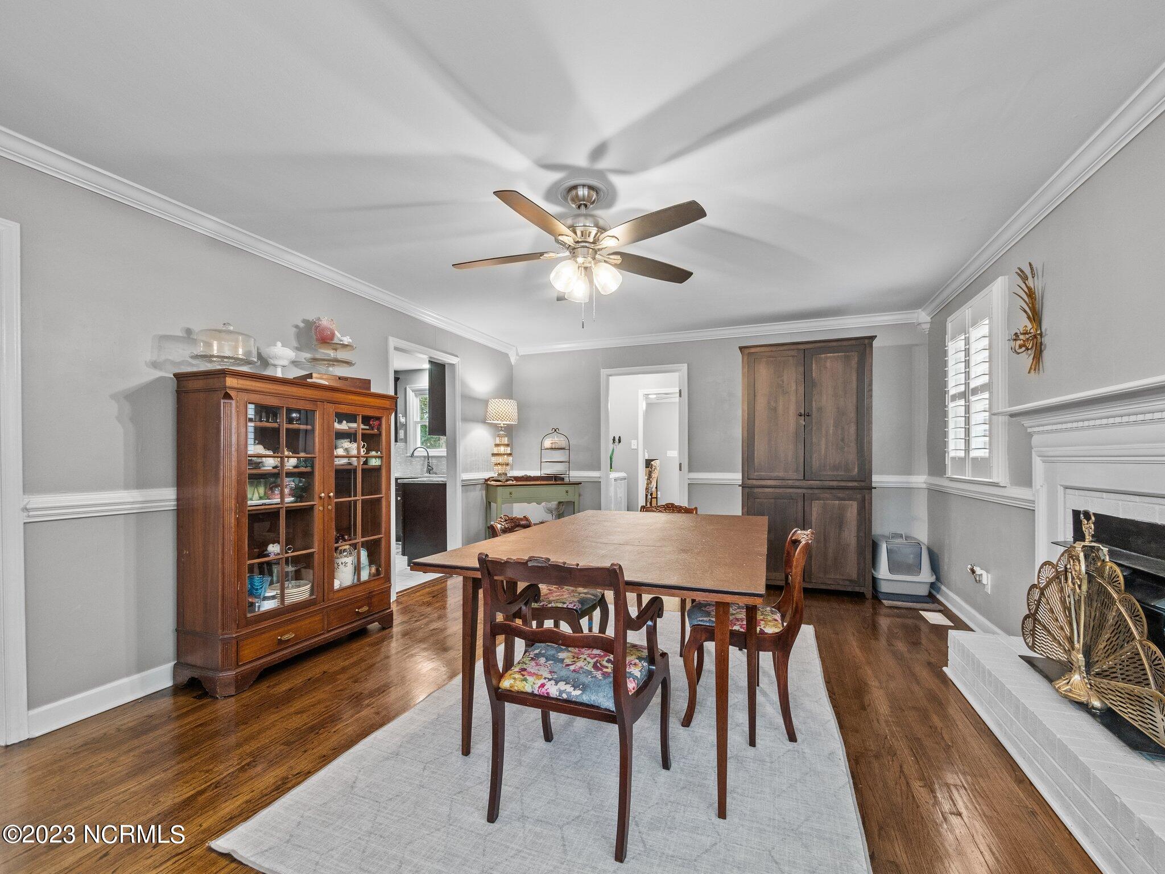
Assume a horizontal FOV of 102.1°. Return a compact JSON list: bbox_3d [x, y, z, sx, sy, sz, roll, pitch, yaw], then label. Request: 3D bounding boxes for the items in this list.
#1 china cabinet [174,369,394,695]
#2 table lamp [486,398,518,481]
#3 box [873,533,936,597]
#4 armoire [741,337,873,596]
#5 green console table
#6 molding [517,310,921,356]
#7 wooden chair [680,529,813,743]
[{"bbox_3d":[-1.690,0.489,2.871,0.410,1.600,1.100,-1,-3,22],"label":"china cabinet"},{"bbox_3d":[-0.815,0.045,4.840,0.325,0.835,0.325,1,-3,-24],"label":"table lamp"},{"bbox_3d":[2.796,1.100,4.141,0.420,0.480,0.470,-1,-3,22],"label":"box"},{"bbox_3d":[2.036,0.263,4.368,1.080,2.205,0.490,-1,-3,22],"label":"armoire"},{"bbox_3d":[-0.523,0.917,4.895,0.910,0.920,0.500,1,-3,-24],"label":"green console table"},{"bbox_3d":[1.105,-1.024,4.932,4.080,0.095,0.085,-1,-3,22],"label":"molding"},{"bbox_3d":[0.763,0.846,2.161,0.540,0.850,0.430,-1,-3,22],"label":"wooden chair"}]

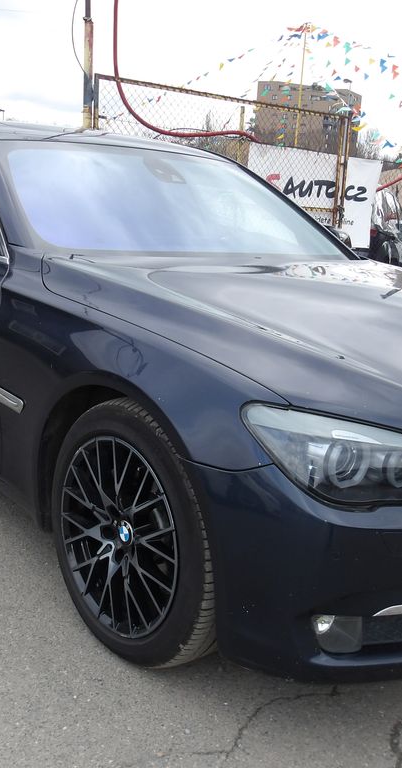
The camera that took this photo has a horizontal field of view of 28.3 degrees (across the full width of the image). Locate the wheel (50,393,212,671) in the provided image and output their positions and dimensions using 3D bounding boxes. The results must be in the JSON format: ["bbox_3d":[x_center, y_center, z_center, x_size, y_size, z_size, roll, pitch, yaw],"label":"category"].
[{"bbox_3d":[-0.141,0.389,2.178,0.245,0.700,0.700,-5,16,-40],"label":"wheel"}]

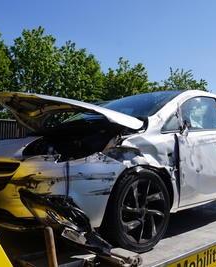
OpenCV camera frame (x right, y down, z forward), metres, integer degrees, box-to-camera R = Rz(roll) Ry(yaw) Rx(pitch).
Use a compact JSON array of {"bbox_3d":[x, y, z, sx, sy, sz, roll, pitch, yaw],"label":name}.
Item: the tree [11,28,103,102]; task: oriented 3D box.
[{"bbox_3d":[-3.138,-1.836,17.769,5.400,8.940,5.000,1,-3,-9],"label":"tree"}]

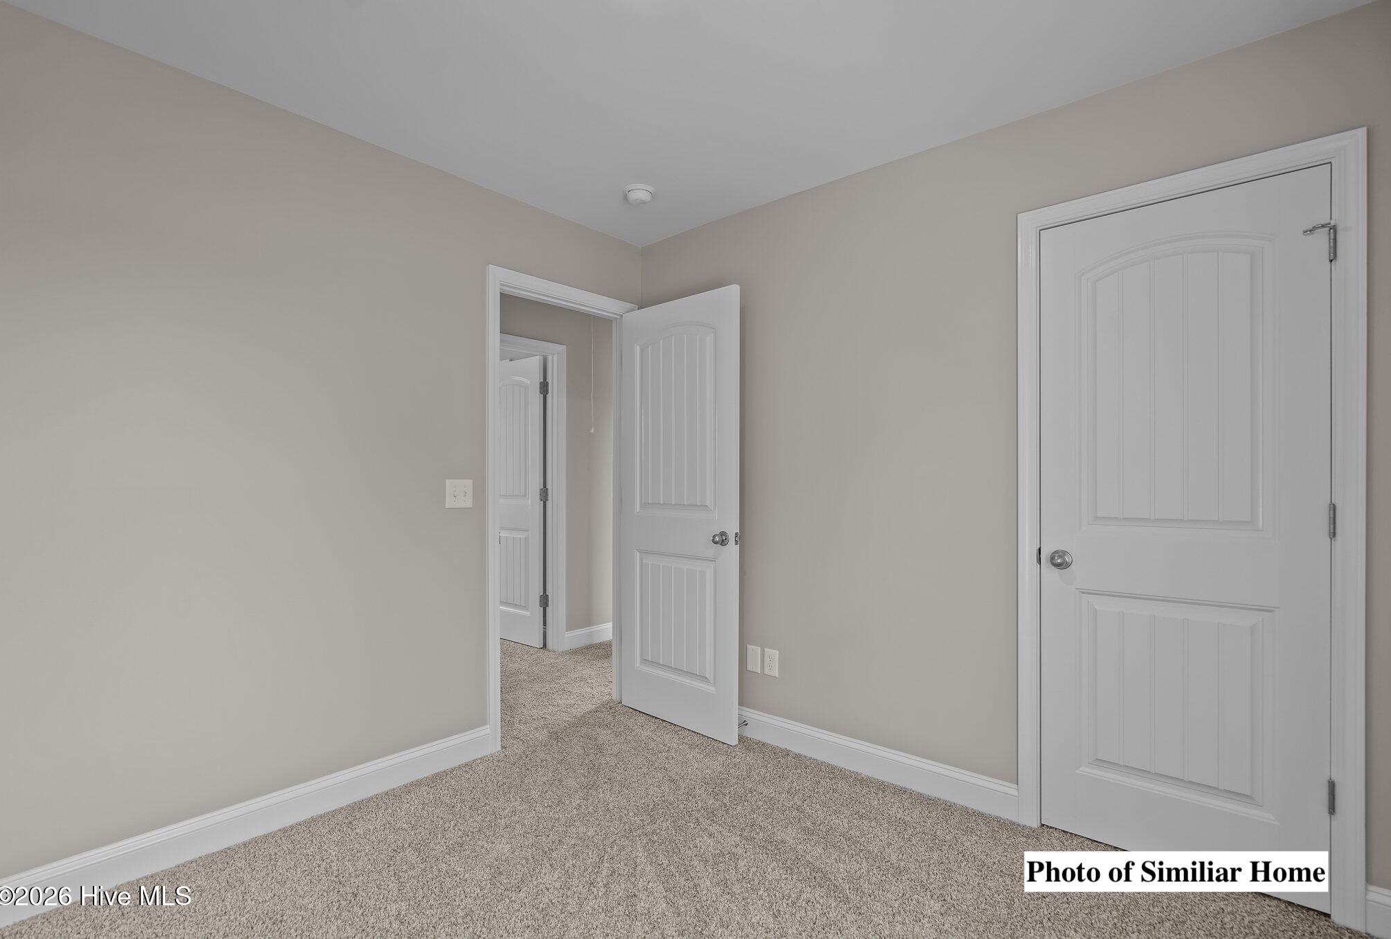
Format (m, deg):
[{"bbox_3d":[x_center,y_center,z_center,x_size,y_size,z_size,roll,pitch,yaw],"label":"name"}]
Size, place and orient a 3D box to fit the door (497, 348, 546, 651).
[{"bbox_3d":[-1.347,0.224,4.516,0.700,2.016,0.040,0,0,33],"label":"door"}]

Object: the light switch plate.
[{"bbox_3d":[-0.992,0.103,2.634,0.010,0.114,0.118,0,0,41],"label":"light switch plate"}]

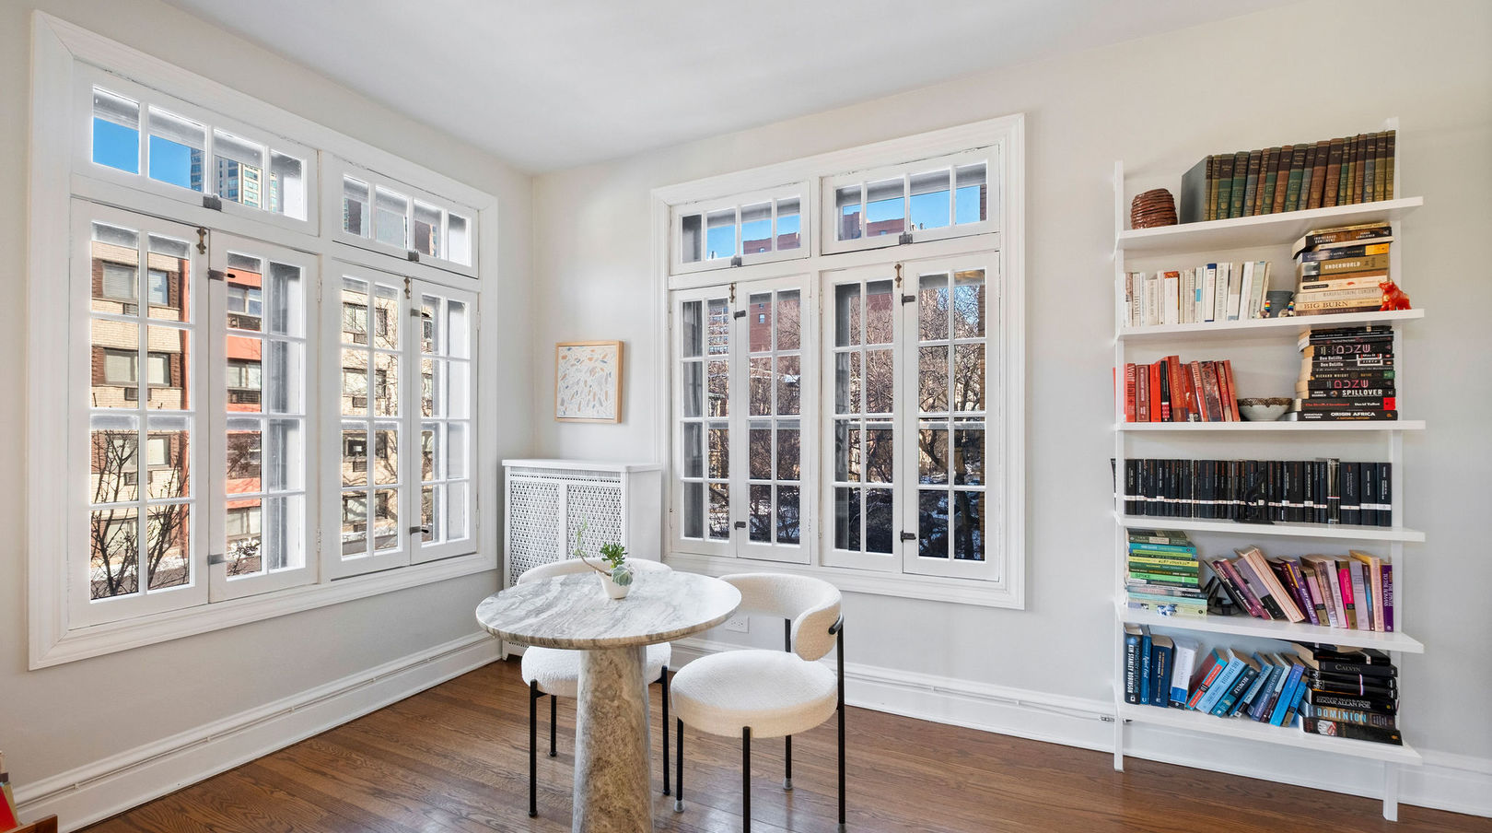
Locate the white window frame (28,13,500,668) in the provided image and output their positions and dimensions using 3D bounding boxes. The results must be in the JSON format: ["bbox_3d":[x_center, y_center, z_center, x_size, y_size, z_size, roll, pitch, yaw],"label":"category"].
[{"bbox_3d":[-1.839,-0.217,2.909,0.100,2.070,1.860,-1,-1,26],"label":"white window frame"}]

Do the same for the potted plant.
[{"bbox_3d":[-0.456,0.457,2.109,0.185,0.235,0.140,0,-1,0],"label":"potted plant"}]

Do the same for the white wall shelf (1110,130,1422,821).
[{"bbox_3d":[1.743,0.176,2.315,0.810,2.310,0.405,-1,-1,26],"label":"white wall shelf"}]

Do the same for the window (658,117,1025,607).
[{"bbox_3d":[0.354,-0.219,3.248,1.870,2.070,0.100,-1,-1,26],"label":"window"}]

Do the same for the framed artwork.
[{"bbox_3d":[-0.907,-0.197,3.825,0.458,0.465,0.040,-1,-1,26],"label":"framed artwork"}]

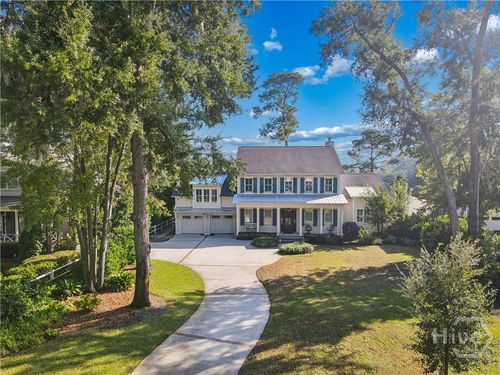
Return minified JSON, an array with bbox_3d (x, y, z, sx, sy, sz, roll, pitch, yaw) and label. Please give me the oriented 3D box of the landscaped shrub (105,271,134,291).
[{"bbox_3d":[-7.969,5.601,21.168,1.780,0.940,1.600,0,2,2],"label":"landscaped shrub"}]

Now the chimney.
[{"bbox_3d":[10.090,-5.739,43.728,1.050,1.250,0.900,0,2,2],"label":"chimney"}]

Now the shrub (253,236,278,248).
[{"bbox_3d":[1.485,5.229,33.223,2.430,0.850,2.200,0,2,2],"label":"shrub"}]

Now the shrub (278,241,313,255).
[{"bbox_3d":[4.055,5.309,30.895,2.950,0.850,2.500,0,2,2],"label":"shrub"}]

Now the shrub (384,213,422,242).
[{"bbox_3d":[16.125,4.108,36.418,3.890,2.870,3.000,0,2,2],"label":"shrub"}]

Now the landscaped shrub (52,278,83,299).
[{"bbox_3d":[-10.420,5.689,19.793,1.660,0.860,1.500,0,2,2],"label":"landscaped shrub"}]

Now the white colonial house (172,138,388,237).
[{"bbox_3d":[3.600,0.046,42.027,24.400,10.600,13.000,0,2,2],"label":"white colonial house"}]

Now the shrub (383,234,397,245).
[{"bbox_3d":[13.970,5.172,34.719,1.370,0.860,1.300,0,2,2],"label":"shrub"}]

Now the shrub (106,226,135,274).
[{"bbox_3d":[-9.155,4.383,24.697,2.080,3.130,2.200,0,2,2],"label":"shrub"}]

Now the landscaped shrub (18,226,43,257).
[{"bbox_3d":[-18.416,4.557,29.218,2.130,2.470,2.000,0,2,2],"label":"landscaped shrub"}]

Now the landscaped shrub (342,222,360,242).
[{"bbox_3d":[10.514,4.611,35.910,1.820,1.900,1.750,0,2,2],"label":"landscaped shrub"}]

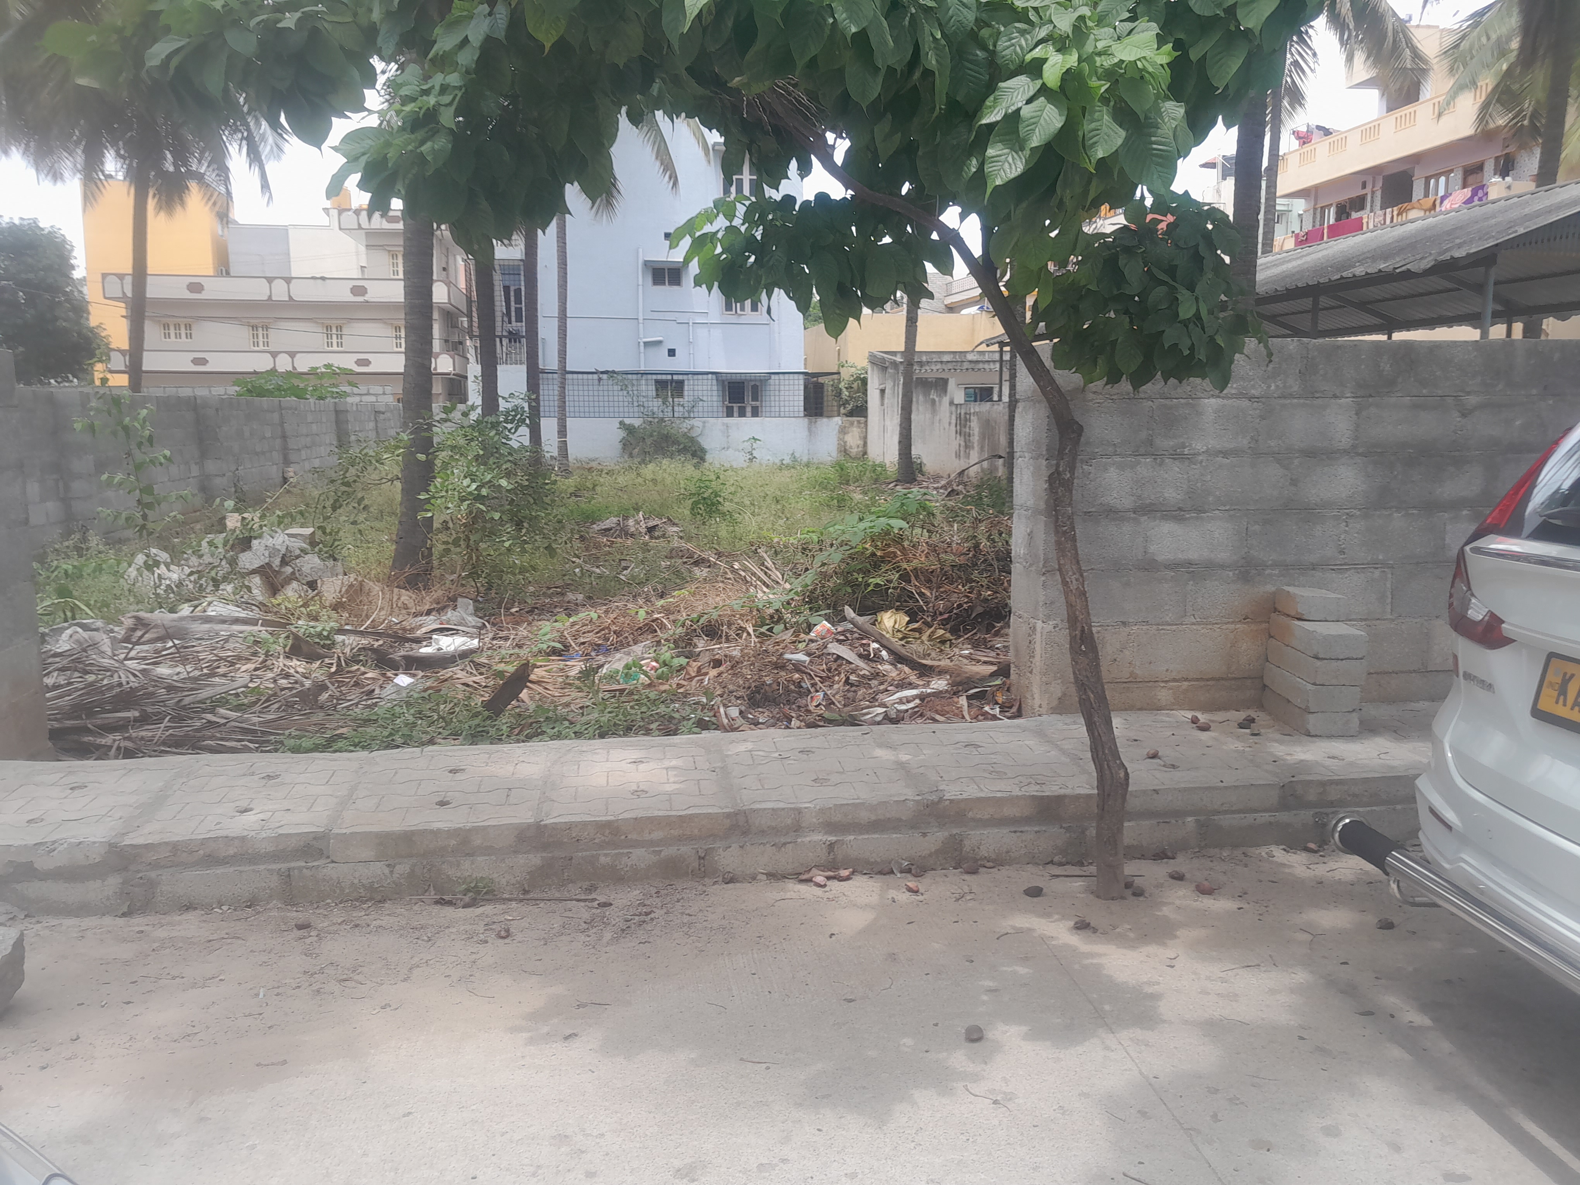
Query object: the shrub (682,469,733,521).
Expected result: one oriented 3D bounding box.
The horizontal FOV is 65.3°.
[{"bbox_3d":[-0.910,-1.048,13.484,0.560,0.590,0.520,0,8,0],"label":"shrub"}]

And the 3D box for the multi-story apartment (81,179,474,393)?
[{"bbox_3d":[-23.200,-12.470,57.128,15.600,11.400,10.000,-1,8,-8],"label":"multi-story apartment"}]

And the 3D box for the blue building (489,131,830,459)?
[{"bbox_3d":[-4.300,-8.924,37.025,8.800,9.800,9.000,-1,8,-8],"label":"blue building"}]

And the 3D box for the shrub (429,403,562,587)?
[{"bbox_3d":[-2.020,-0.663,8.489,0.860,1.240,0.800,0,8,0],"label":"shrub"}]

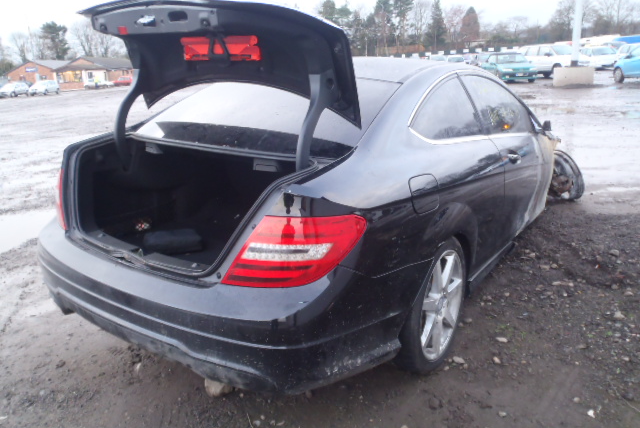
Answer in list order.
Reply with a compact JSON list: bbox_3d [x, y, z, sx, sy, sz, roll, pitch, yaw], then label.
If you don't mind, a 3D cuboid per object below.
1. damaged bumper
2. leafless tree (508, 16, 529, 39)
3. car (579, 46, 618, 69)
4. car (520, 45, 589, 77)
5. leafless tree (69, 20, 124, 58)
[{"bbox_3d":[-0.532,0.281,2.241,1.760,0.500,0.780,12,20,33],"label":"damaged bumper"},{"bbox_3d":[43.640,-38.807,114.153,4.200,8.900,4.200,3,17,21],"label":"leafless tree"},{"bbox_3d":[16.611,-9.732,32.579,1.720,1.430,4.250,-2,16,4],"label":"car"},{"bbox_3d":[12.063,-8.154,27.726,1.740,1.620,4.350,-7,17,-13],"label":"car"},{"bbox_3d":[-37.799,-27.480,88.890,8.800,10.800,7.920,-11,18,-25],"label":"leafless tree"}]

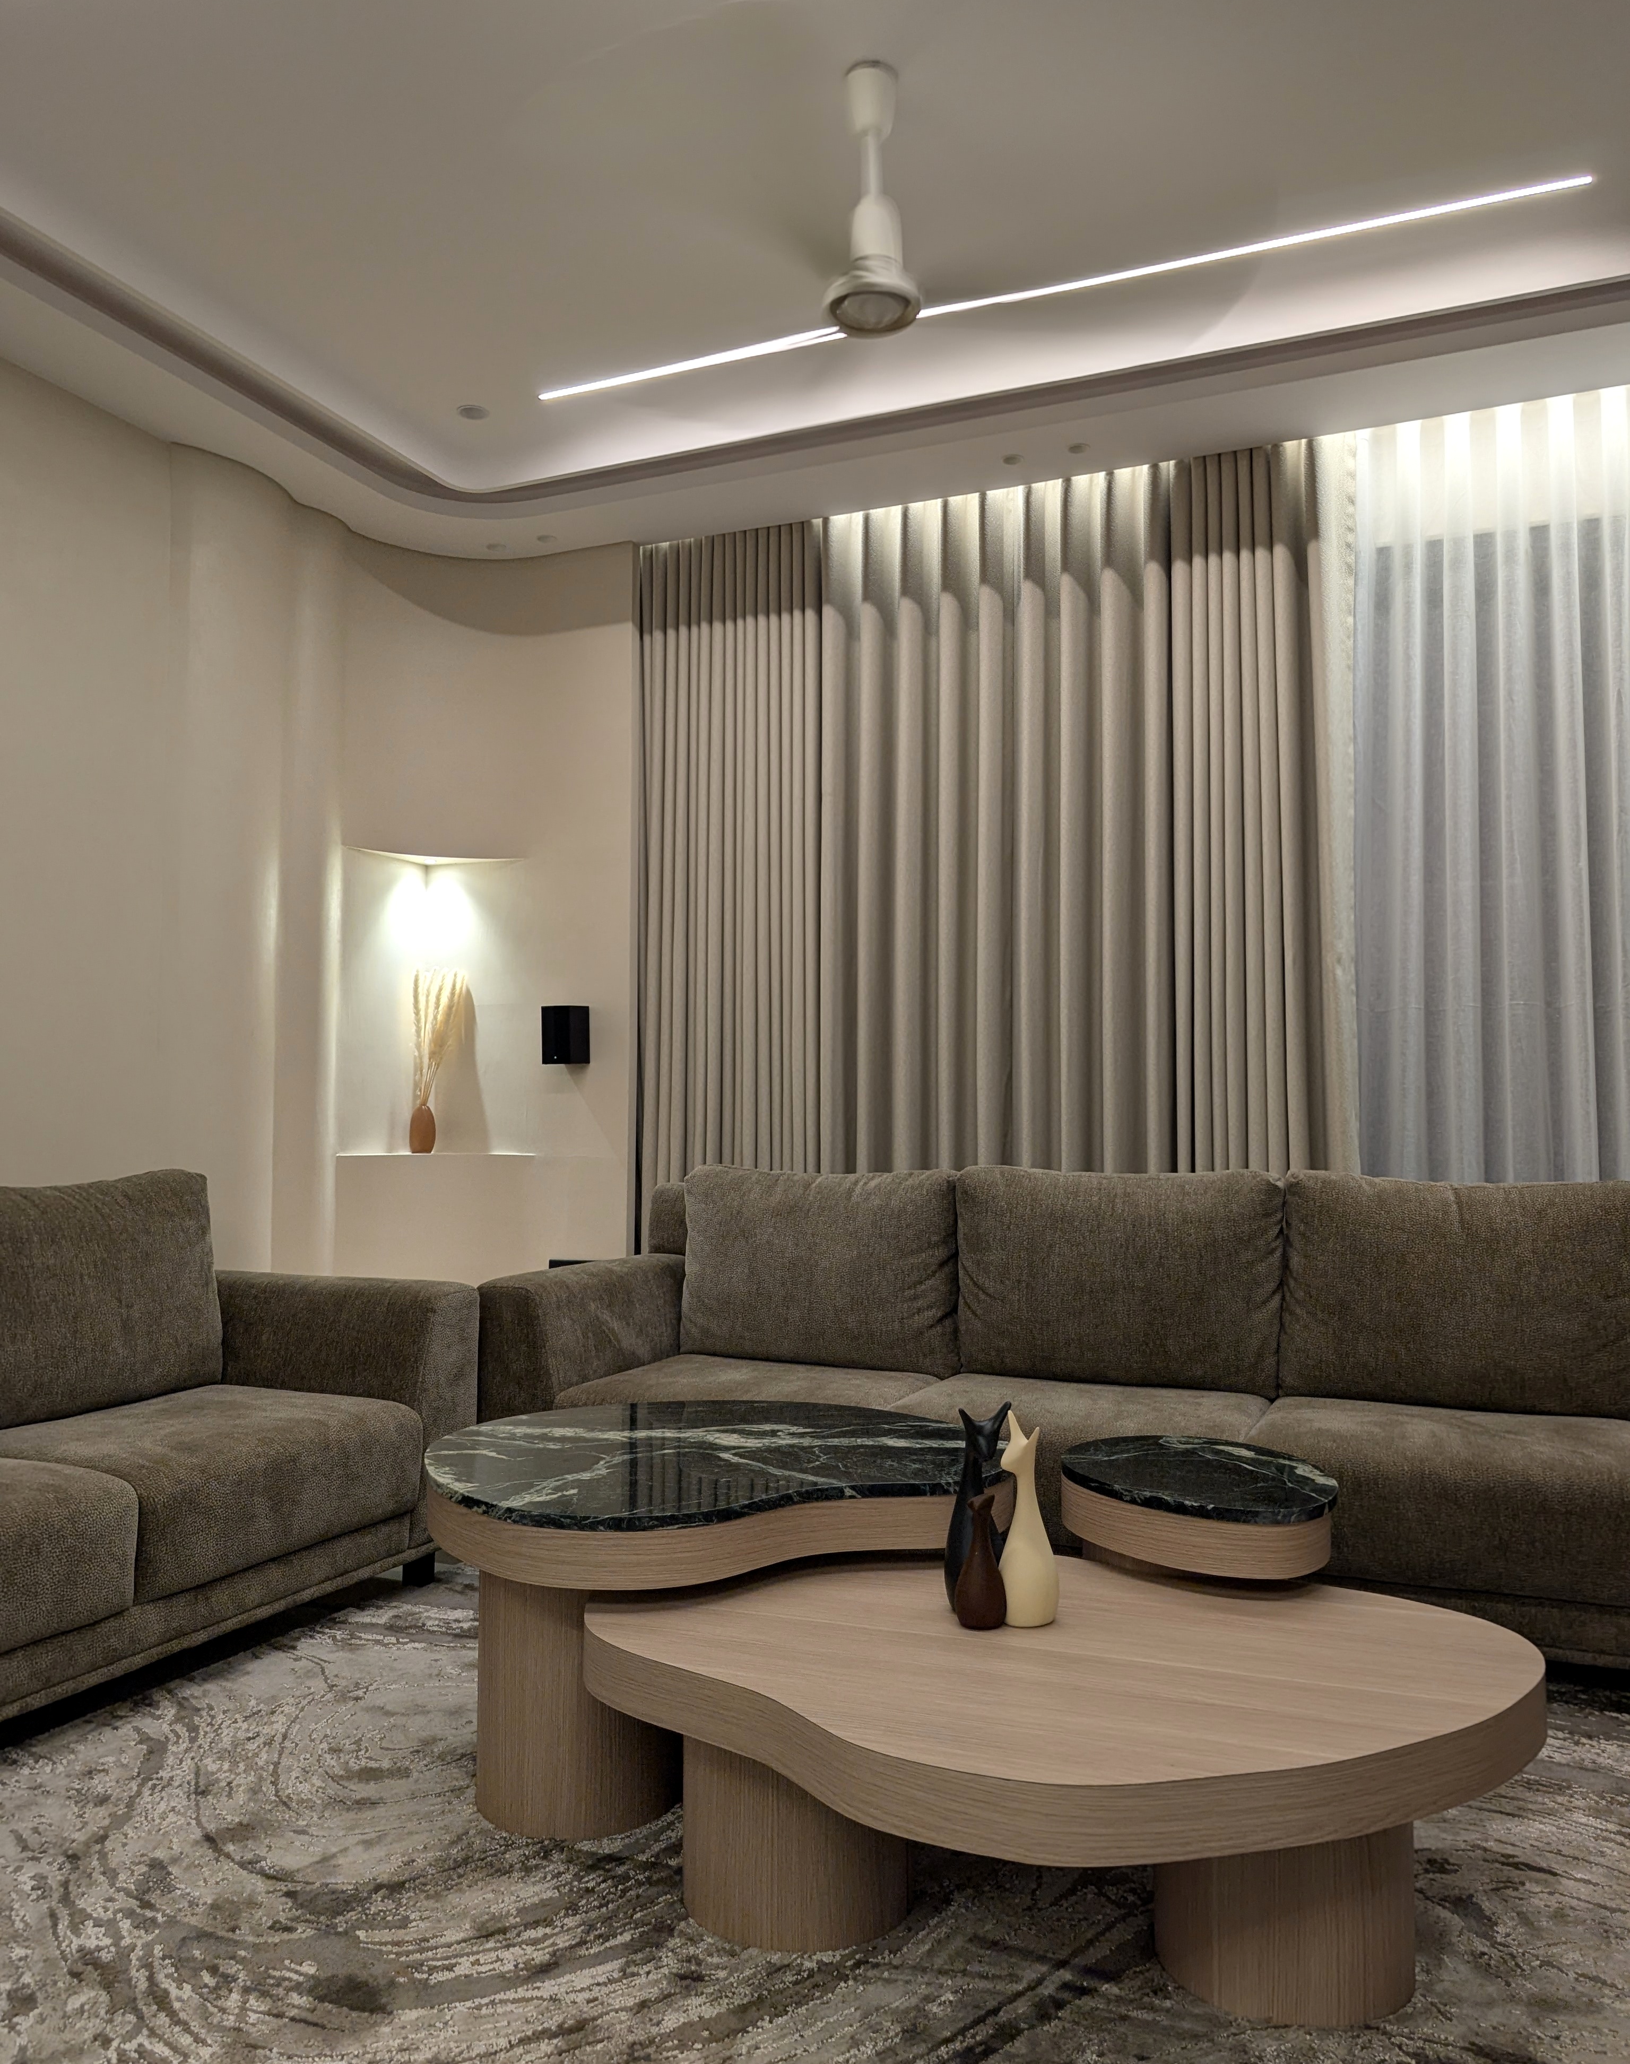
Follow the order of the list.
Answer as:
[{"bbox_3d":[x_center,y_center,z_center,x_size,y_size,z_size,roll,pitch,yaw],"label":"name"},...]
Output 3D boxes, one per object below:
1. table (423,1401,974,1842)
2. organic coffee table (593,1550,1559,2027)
[{"bbox_3d":[-0.165,0.894,2.378,0.953,0.455,0.877,-1,-4,12],"label":"table"},{"bbox_3d":[0.282,0.933,1.891,1.229,0.315,0.811,-1,-4,12],"label":"organic coffee table"}]

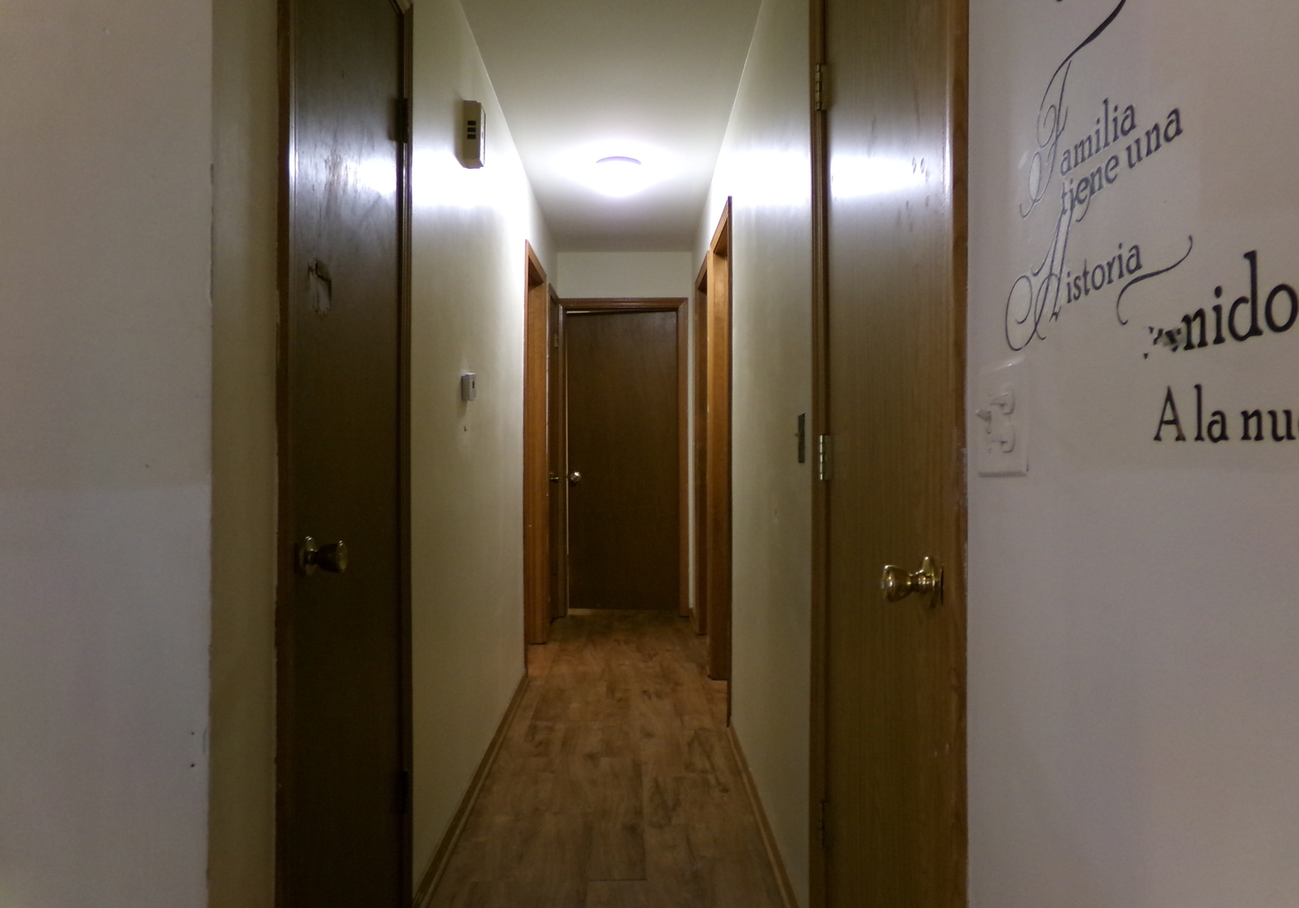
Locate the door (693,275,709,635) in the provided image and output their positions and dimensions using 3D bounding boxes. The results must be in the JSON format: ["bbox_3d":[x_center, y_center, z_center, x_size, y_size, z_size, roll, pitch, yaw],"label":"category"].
[{"bbox_3d":[0.345,0.029,5.017,0.130,2.120,0.855,0,0,-1],"label":"door"}]

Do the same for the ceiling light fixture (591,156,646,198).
[{"bbox_3d":[-0.142,-1.278,4.165,0.255,0.110,0.255,0,0,-1],"label":"ceiling light fixture"}]

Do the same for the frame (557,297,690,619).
[{"bbox_3d":[-0.176,0.026,6.028,0.866,2.120,0.120,0,0,-1],"label":"frame"}]

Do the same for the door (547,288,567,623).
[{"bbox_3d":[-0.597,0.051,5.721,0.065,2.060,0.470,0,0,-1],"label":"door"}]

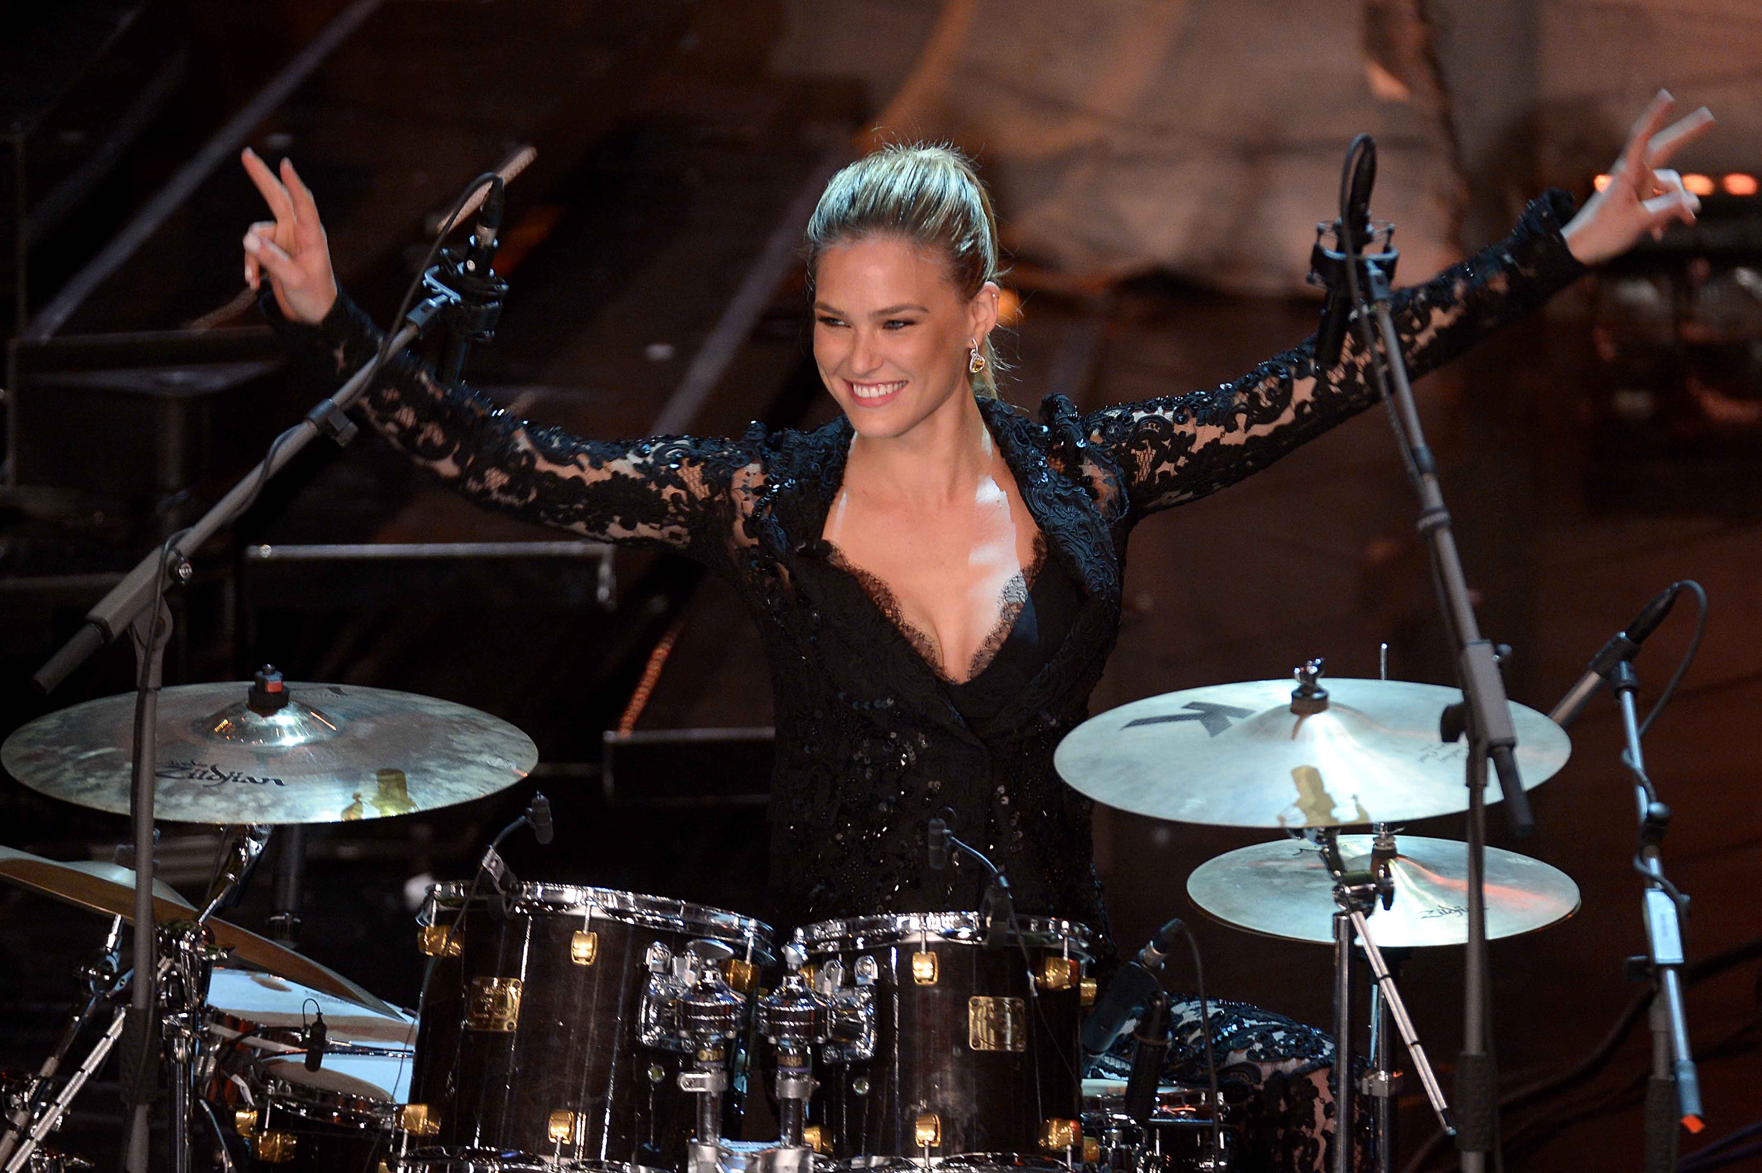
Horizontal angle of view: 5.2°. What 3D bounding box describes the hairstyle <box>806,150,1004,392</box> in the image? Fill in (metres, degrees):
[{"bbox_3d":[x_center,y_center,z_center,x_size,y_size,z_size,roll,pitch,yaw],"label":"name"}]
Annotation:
[{"bbox_3d":[0.022,-0.290,18.000,0.180,0.220,0.220,7,18,24],"label":"hairstyle"}]

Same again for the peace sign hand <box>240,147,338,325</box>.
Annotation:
[{"bbox_3d":[-0.542,-0.320,17.900,0.090,0.180,0.080,-2,19,39],"label":"peace sign hand"}]

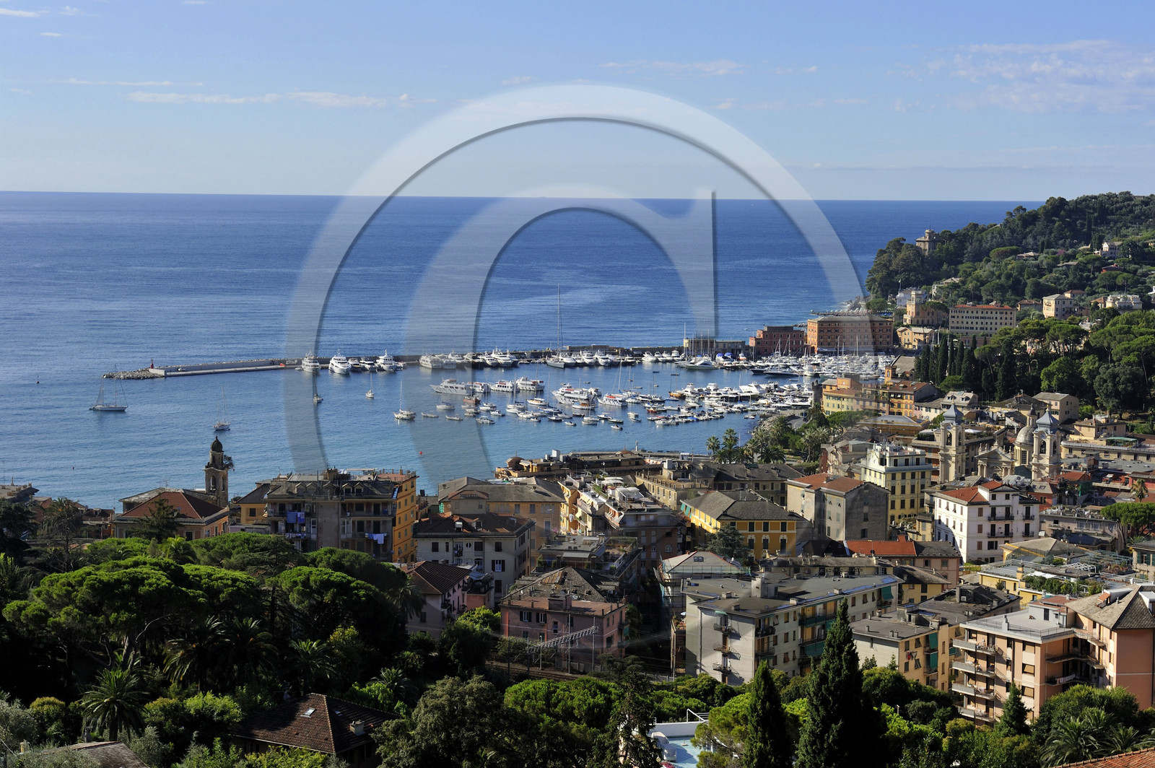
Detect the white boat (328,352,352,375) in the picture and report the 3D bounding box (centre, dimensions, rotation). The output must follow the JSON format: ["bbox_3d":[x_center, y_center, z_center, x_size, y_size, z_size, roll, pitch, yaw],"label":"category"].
[{"bbox_3d":[-118.301,-11.175,988.510,6.800,10.500,28.000,-1,6,-20],"label":"white boat"}]

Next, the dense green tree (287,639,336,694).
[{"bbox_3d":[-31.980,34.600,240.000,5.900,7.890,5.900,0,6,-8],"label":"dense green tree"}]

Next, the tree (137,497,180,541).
[{"bbox_3d":[-79.980,27.270,380.000,8.000,11.170,8.000,-1,6,-12],"label":"tree"}]

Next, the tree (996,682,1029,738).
[{"bbox_3d":[56.090,42.310,256.000,4.200,7.840,4.200,2,6,13],"label":"tree"}]

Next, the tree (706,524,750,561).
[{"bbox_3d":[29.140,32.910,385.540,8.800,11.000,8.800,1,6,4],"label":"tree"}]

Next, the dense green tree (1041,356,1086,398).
[{"bbox_3d":[173.530,-0.980,710.810,16.500,16.500,15.000,2,6,14],"label":"dense green tree"}]

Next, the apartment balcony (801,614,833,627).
[{"bbox_3d":[37.130,36.640,308.000,1.300,1.200,8.000,6,8,43],"label":"apartment balcony"}]

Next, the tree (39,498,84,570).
[{"bbox_3d":[-93.780,28.040,362.000,7.800,14.810,7.800,-1,6,-15],"label":"tree"}]

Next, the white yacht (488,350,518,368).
[{"bbox_3d":[-38.073,-14.203,1036.873,6.800,8.800,28.000,-1,6,-18],"label":"white yacht"}]

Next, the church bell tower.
[{"bbox_3d":[-79.720,24.510,440.000,4.500,26.040,4.500,3,6,21],"label":"church bell tower"}]

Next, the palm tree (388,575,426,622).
[{"bbox_3d":[-27.494,36.224,318.537,6.800,11.000,6.800,0,6,-5],"label":"palm tree"}]

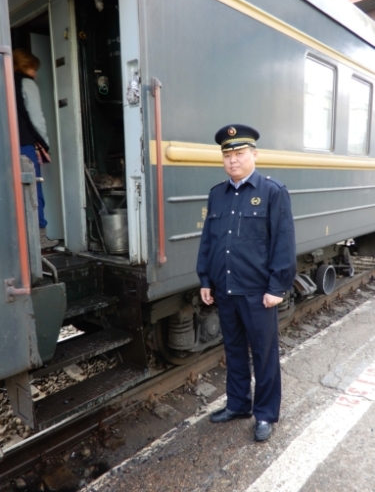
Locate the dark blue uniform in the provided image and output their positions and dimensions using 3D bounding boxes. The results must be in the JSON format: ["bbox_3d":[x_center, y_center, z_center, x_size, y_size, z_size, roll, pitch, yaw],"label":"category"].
[{"bbox_3d":[0.340,0.333,2.336,0.590,1.490,0.350,6,12,36],"label":"dark blue uniform"}]

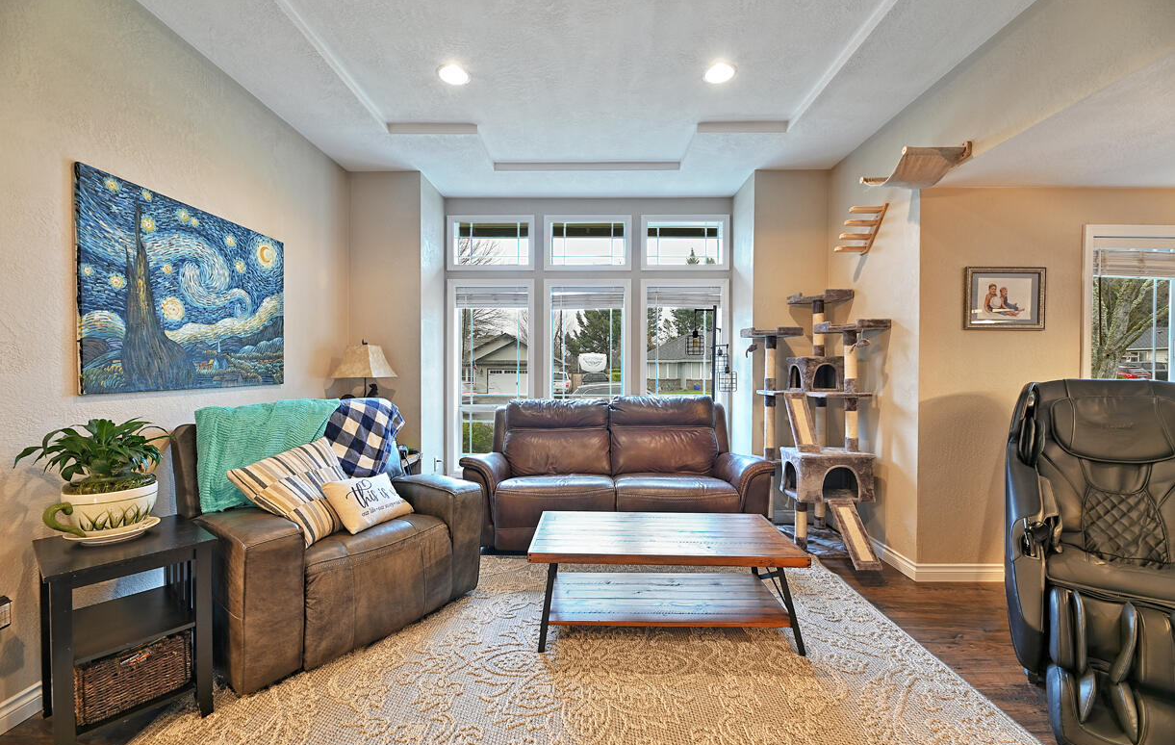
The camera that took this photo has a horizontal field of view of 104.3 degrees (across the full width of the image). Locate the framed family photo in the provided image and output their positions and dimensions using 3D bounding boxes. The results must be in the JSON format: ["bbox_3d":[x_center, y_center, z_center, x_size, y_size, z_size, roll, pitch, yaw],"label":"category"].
[{"bbox_3d":[2.565,-0.456,2.809,0.505,0.385,0.025,0,1,0],"label":"framed family photo"}]

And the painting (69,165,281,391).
[{"bbox_3d":[-2.035,-0.382,2.435,0.035,0.930,1.220,0,1,1],"label":"painting"}]

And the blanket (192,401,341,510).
[{"bbox_3d":[-1.684,0.422,2.541,0.360,0.520,0.700,1,1,37],"label":"blanket"}]

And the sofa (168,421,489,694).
[{"bbox_3d":[-1.405,0.776,2.590,0.920,1.060,1.200,1,1,37],"label":"sofa"}]

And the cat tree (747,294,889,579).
[{"bbox_3d":[1.665,0.330,3.435,0.770,1.930,0.980,0,1,0],"label":"cat tree"}]

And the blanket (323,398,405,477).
[{"bbox_3d":[-1.402,0.402,2.911,0.350,0.460,0.490,1,1,37],"label":"blanket"}]

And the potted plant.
[{"bbox_3d":[-1.885,0.412,1.770,0.380,0.460,0.410,1,1,41],"label":"potted plant"}]

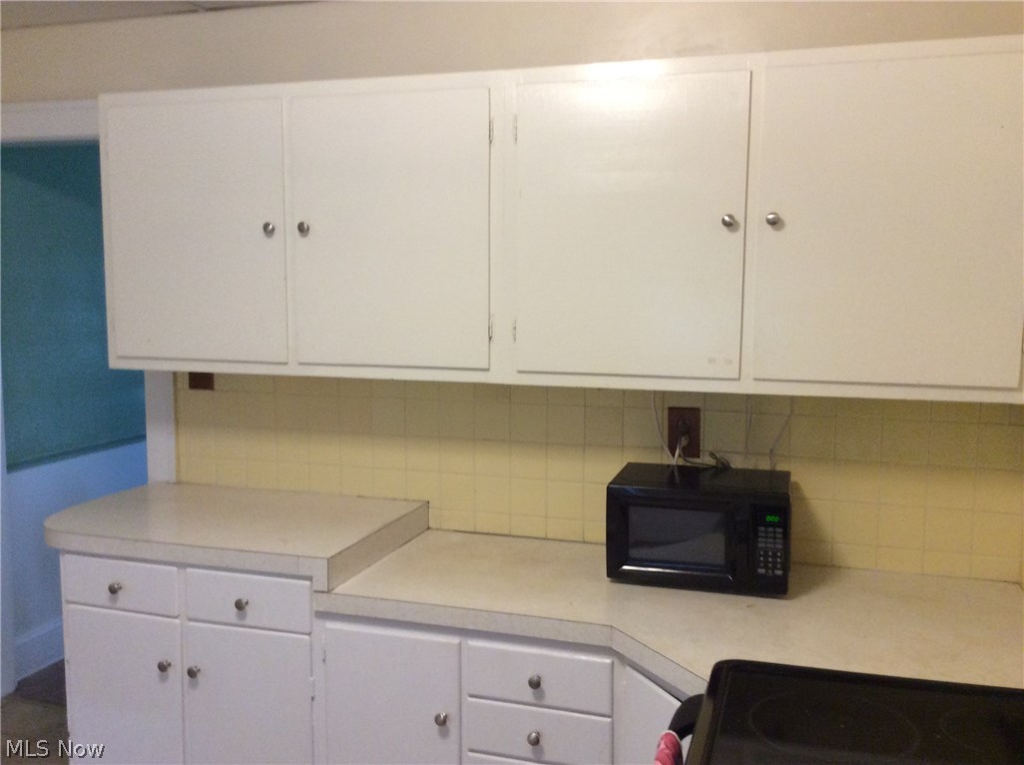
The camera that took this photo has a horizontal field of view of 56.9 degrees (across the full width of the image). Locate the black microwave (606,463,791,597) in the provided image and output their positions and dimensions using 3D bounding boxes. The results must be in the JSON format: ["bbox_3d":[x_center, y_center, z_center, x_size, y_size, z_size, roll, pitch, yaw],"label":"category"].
[{"bbox_3d":[0.488,0.366,2.430,0.437,0.250,0.320,2,6,16],"label":"black microwave"}]

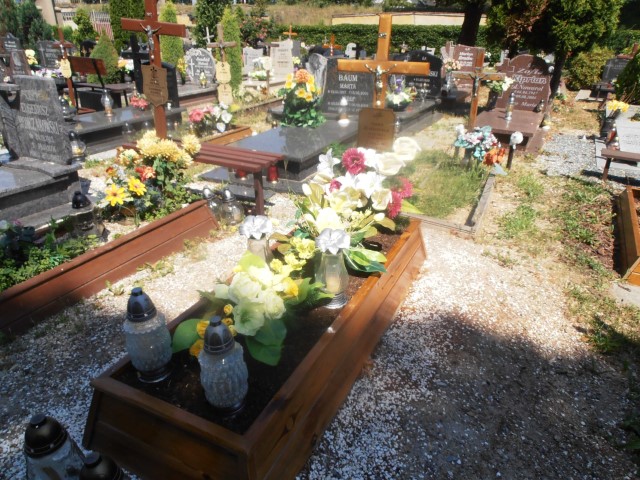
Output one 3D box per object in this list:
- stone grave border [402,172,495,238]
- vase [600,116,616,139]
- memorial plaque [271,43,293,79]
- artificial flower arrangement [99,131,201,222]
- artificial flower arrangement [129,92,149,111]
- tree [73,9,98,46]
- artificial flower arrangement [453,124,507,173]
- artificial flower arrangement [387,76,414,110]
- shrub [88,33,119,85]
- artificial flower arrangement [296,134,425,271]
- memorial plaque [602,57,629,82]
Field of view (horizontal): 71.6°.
[{"bbox_3d":[1.280,-0.485,4.200,0.680,0.100,1.800,11,27,24],"label":"stone grave border"},{"bbox_3d":[3.706,-1.432,5.700,0.150,0.290,0.150,12,28,26],"label":"vase"},{"bbox_3d":[-0.831,-3.946,9.700,0.500,0.820,0.120,12,26,24],"label":"memorial plaque"},{"bbox_3d":[-1.215,-0.444,3.200,0.600,0.560,0.500,12,26,24],"label":"artificial flower arrangement"},{"bbox_3d":[-2.536,-1.935,6.200,0.250,0.250,0.220,12,26,24],"label":"artificial flower arrangement"},{"bbox_3d":[-9.023,-8.065,17.000,0.800,1.650,0.800,12,28,26],"label":"tree"},{"bbox_3d":[1.726,-0.990,4.800,0.520,0.470,0.400,12,28,26],"label":"artificial flower arrangement"},{"bbox_3d":[1.143,-2.101,6.300,0.360,0.450,0.300,12,28,26],"label":"artificial flower arrangement"},{"bbox_3d":[-4.954,-4.126,10.200,0.750,1.250,0.750,12,26,24],"label":"shrub"},{"bbox_3d":[0.214,-0.208,2.600,0.660,0.600,0.520,12,26,24],"label":"artificial flower arrangement"},{"bbox_3d":[6.950,-3.985,10.400,0.680,0.620,0.120,12,26,24],"label":"memorial plaque"}]

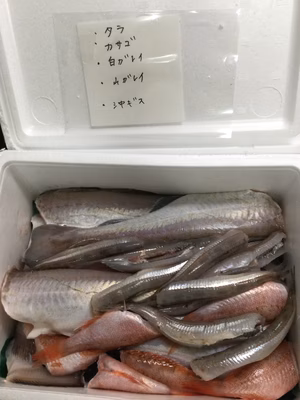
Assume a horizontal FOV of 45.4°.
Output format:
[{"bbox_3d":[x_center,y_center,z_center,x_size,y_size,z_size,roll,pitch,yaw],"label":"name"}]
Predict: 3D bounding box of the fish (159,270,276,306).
[{"bbox_3d":[0.079,0.095,0.412,0.146,0.023,0.023,-9,56,-3],"label":"fish"}]

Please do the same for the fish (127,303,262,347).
[{"bbox_3d":[0.049,0.132,0.385,0.146,0.024,0.034,0,56,3],"label":"fish"}]

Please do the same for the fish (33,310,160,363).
[{"bbox_3d":[-0.064,0.162,0.425,0.149,0.030,0.046,-14,65,-8],"label":"fish"}]

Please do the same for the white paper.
[{"bbox_3d":[-0.020,-0.142,0.412,0.112,0.116,0.003,0,28,7],"label":"white paper"}]

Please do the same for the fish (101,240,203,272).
[{"bbox_3d":[0.003,0.068,0.448,0.134,0.022,0.022,-10,56,-3],"label":"fish"}]

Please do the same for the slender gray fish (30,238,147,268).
[{"bbox_3d":[-0.063,0.058,0.372,0.117,0.019,0.018,-12,65,-4],"label":"slender gray fish"}]

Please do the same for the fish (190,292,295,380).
[{"bbox_3d":[0.118,0.163,0.413,0.150,0.031,0.040,-28,68,-14],"label":"fish"}]

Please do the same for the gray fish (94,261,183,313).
[{"bbox_3d":[-0.009,0.096,0.413,0.124,0.023,0.024,-18,57,-8],"label":"gray fish"}]

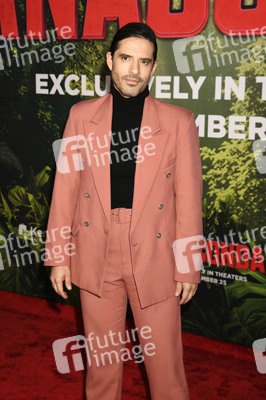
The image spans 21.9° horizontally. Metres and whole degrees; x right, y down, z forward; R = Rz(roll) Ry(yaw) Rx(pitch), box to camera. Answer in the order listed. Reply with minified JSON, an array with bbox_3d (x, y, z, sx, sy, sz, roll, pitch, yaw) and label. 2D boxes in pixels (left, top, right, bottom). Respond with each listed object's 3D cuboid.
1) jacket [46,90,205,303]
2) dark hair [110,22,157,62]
[{"bbox_3d":[-0.035,-0.002,2.498,0.580,0.750,0.300,4,12,20],"label":"jacket"},{"bbox_3d":[0.002,-0.525,2.360,0.163,0.170,0.205,5,14,-11],"label":"dark hair"}]

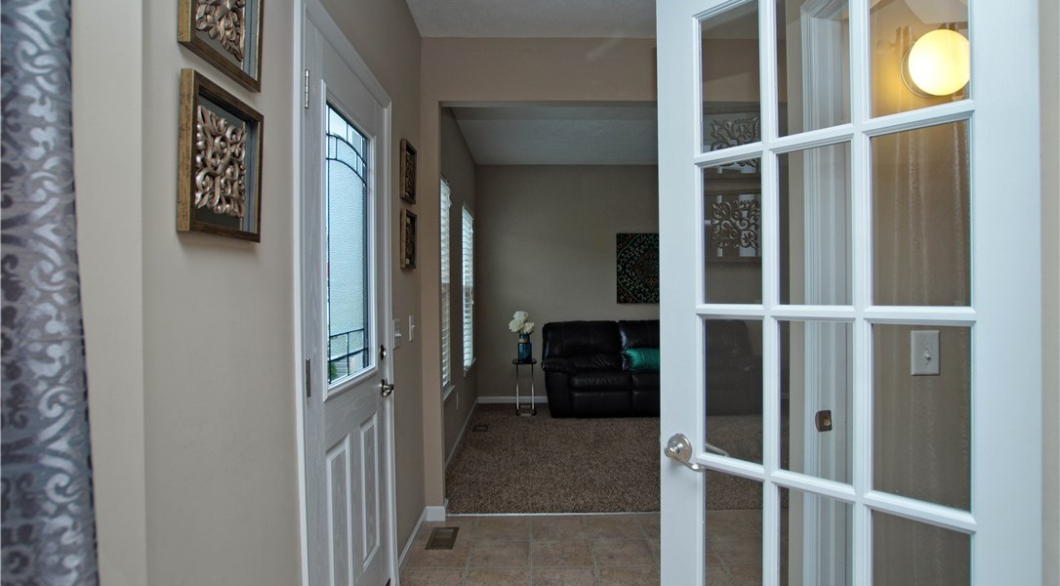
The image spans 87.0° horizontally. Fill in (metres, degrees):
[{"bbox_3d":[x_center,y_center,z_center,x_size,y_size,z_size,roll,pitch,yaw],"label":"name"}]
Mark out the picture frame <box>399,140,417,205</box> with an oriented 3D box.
[{"bbox_3d":[-0.601,-0.592,2.785,0.027,0.278,0.259,1,0,0],"label":"picture frame"}]

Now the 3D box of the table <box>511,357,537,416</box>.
[{"bbox_3d":[-0.051,1.006,6.035,0.262,0.573,0.360,0,0,0],"label":"table"}]

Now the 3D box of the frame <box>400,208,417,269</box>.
[{"bbox_3d":[-0.599,-0.256,2.778,0.027,0.278,0.259,1,0,0],"label":"frame"}]

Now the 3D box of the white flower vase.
[{"bbox_3d":[-0.054,0.580,6.001,0.145,0.280,0.145,0,0,0],"label":"white flower vase"}]

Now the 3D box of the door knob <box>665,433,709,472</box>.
[{"bbox_3d":[0.360,0.378,1.312,0.064,0.074,0.128,-1,0,-42],"label":"door knob"}]

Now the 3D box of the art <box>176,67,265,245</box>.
[{"bbox_3d":[-0.590,-0.245,1.083,0.027,0.278,0.259,2,0,0],"label":"art"}]

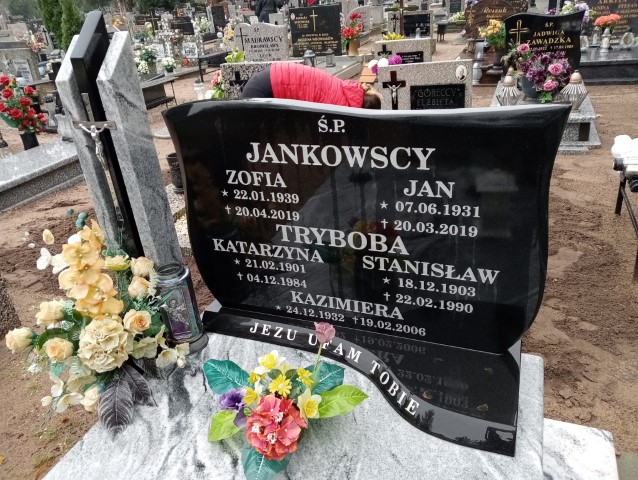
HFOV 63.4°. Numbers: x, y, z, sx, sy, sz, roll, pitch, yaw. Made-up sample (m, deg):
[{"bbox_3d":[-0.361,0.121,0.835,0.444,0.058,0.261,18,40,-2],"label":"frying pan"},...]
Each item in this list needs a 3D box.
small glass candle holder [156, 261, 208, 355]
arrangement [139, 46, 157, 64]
[{"bbox_3d":[-0.415,0.202,1.515,0.120,0.265,0.120,-5,27,0],"label":"small glass candle holder"},{"bbox_3d":[-2.921,-3.143,8.800,0.300,0.290,0.280,-5,27,0],"label":"arrangement"}]

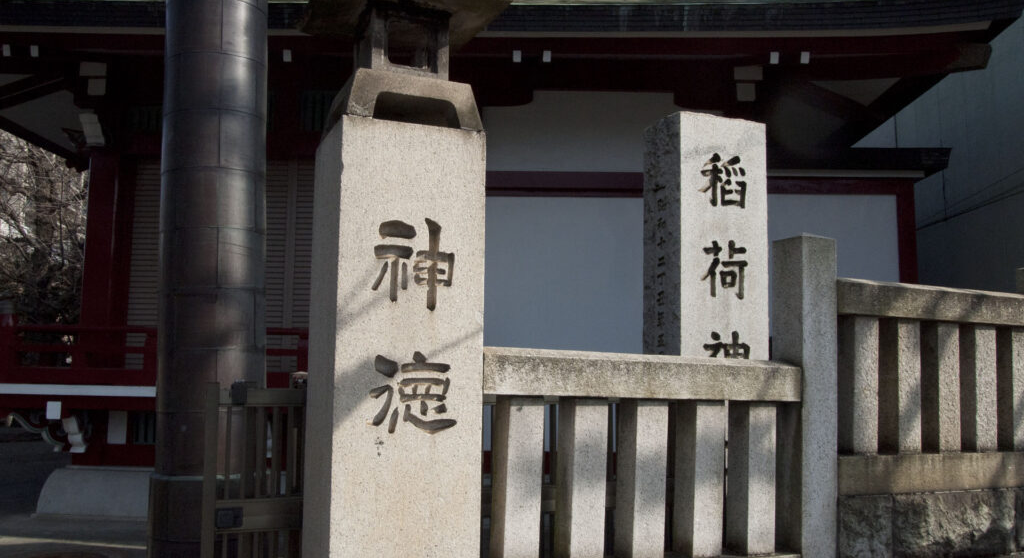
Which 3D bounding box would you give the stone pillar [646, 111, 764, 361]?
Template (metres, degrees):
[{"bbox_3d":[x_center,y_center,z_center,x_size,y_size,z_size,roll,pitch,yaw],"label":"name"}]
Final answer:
[{"bbox_3d":[0.888,0.539,3.753,0.466,2.509,0.308,3,-6,-23],"label":"stone pillar"}]

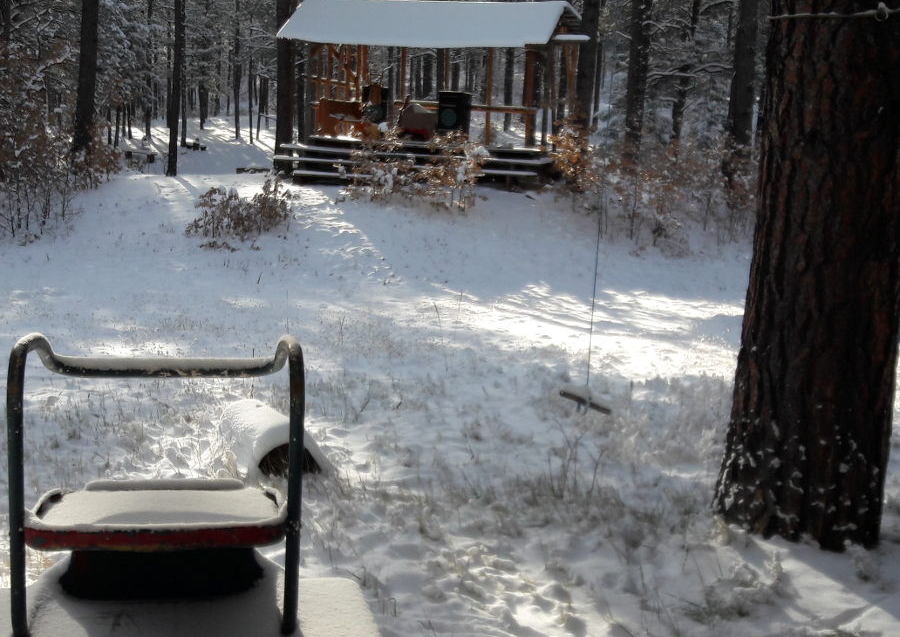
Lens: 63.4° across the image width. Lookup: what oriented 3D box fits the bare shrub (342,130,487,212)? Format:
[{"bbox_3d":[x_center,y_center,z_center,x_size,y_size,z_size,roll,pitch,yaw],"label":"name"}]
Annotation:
[{"bbox_3d":[-0.649,-2.704,13.300,2.473,1.408,1.600,3,12,0],"label":"bare shrub"}]

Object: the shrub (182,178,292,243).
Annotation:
[{"bbox_3d":[-3.152,-1.617,10.800,1.478,0.892,1.100,3,12,0],"label":"shrub"}]

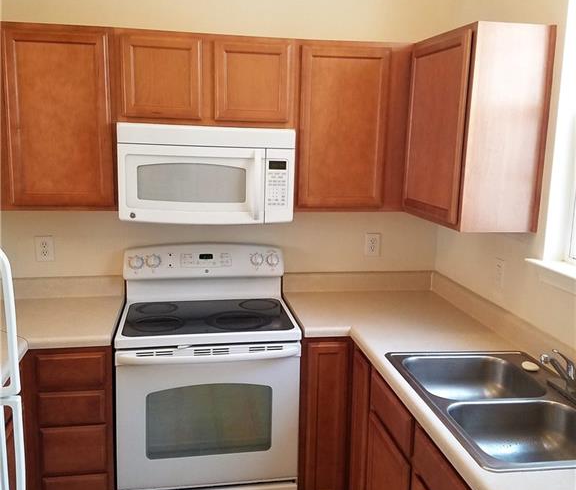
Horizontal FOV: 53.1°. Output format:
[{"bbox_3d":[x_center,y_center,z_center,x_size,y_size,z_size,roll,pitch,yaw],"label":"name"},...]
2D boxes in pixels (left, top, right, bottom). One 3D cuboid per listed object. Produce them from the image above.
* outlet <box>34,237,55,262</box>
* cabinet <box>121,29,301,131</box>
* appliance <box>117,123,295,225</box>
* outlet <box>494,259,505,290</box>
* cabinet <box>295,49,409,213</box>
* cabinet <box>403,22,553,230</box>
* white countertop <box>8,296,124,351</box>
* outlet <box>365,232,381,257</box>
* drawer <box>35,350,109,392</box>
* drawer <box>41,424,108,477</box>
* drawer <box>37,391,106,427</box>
[{"bbox_3d":[-1.188,0.023,2.818,0.079,0.123,0.012,0,11,-9],"label":"outlet"},{"bbox_3d":[-0.366,-0.725,2.603,0.768,0.382,0.315,0,11,-9],"label":"cabinet"},{"bbox_3d":[-0.371,-0.335,2.670,0.756,0.414,0.408,0,11,-9],"label":"appliance"},{"bbox_3d":[0.908,0.122,2.494,0.012,0.120,0.076,0,11,-9],"label":"outlet"},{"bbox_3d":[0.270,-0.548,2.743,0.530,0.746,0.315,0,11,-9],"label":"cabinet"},{"bbox_3d":[0.756,-0.476,2.424,0.330,0.761,0.609,0,11,-9],"label":"cabinet"},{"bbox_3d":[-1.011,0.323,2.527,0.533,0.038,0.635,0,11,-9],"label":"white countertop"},{"bbox_3d":[0.449,0.001,3.033,0.072,0.116,0.012,0,11,-9],"label":"outlet"},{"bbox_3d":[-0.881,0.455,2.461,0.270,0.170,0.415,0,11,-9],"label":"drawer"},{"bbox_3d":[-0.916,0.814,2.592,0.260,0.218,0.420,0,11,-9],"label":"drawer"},{"bbox_3d":[-0.911,0.627,2.557,0.260,0.148,0.420,0,11,-9],"label":"drawer"}]

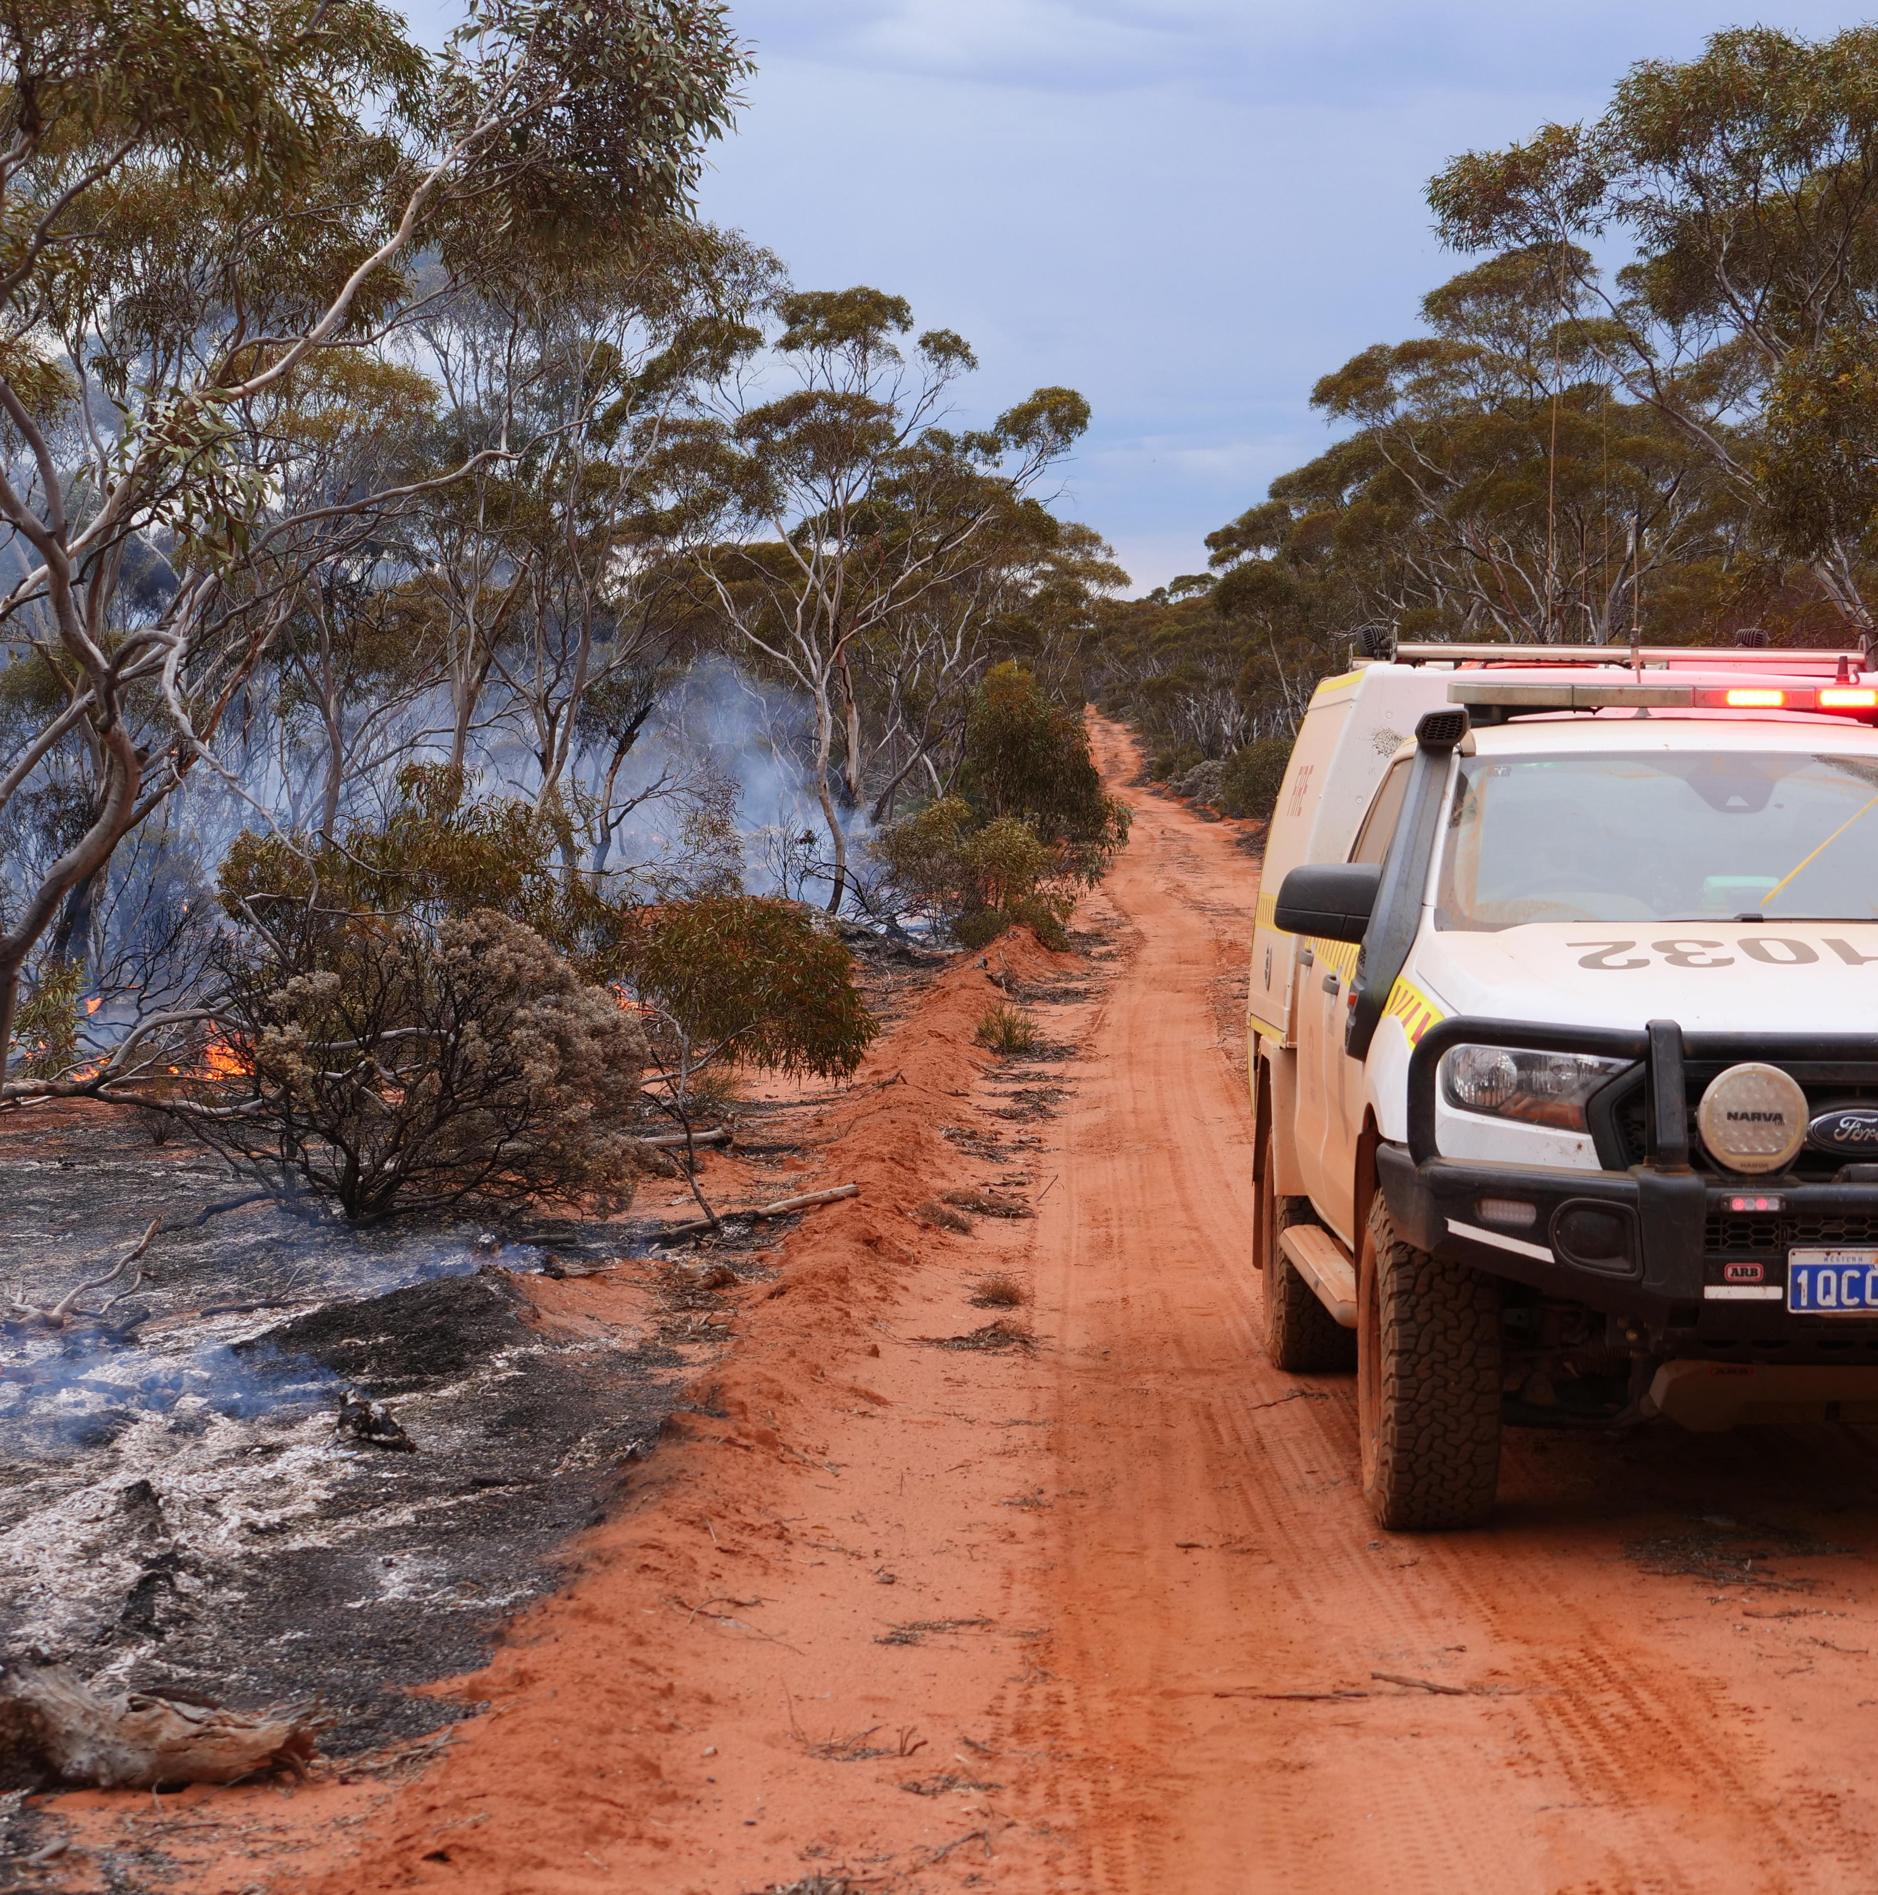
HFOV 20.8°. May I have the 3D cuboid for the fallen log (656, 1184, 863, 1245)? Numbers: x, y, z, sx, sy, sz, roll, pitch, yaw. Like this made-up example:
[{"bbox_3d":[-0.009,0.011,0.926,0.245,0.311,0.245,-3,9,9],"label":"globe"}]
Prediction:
[{"bbox_3d":[-0.671,1.000,19.300,0.900,0.065,0.065,-10,7,-35],"label":"fallen log"}]

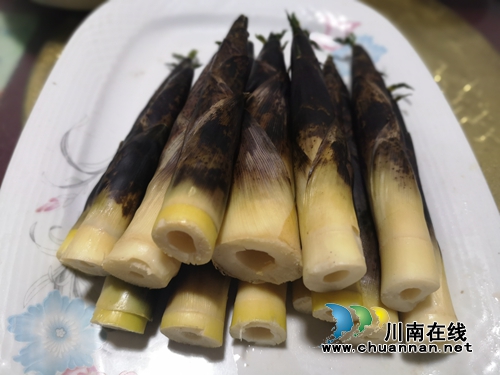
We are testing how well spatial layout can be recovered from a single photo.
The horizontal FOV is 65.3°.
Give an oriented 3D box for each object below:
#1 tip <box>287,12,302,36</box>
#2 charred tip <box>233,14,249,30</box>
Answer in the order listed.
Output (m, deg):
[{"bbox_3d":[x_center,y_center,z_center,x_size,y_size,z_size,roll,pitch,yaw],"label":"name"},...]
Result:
[{"bbox_3d":[0.035,-0.128,0.305,0.010,0.010,0.030,0,44,0],"label":"tip"},{"bbox_3d":[-0.007,-0.126,0.298,0.010,0.010,0.019,4,45,4],"label":"charred tip"}]

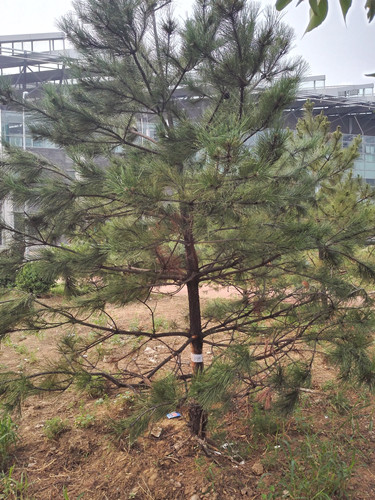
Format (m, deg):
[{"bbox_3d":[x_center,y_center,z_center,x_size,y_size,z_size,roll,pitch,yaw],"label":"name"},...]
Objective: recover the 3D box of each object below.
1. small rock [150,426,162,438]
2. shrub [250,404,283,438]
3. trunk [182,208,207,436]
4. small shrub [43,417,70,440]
[{"bbox_3d":[-0.218,1.285,2.950,0.085,0.060,0.075,-1,-1,0],"label":"small rock"},{"bbox_3d":[0.594,1.289,3.150,0.240,0.220,0.220,-1,-1,0],"label":"shrub"},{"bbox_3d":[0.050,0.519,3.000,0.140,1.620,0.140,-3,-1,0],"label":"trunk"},{"bbox_3d":[-1.000,1.363,3.200,0.210,0.150,0.190,-1,-1,0],"label":"small shrub"}]

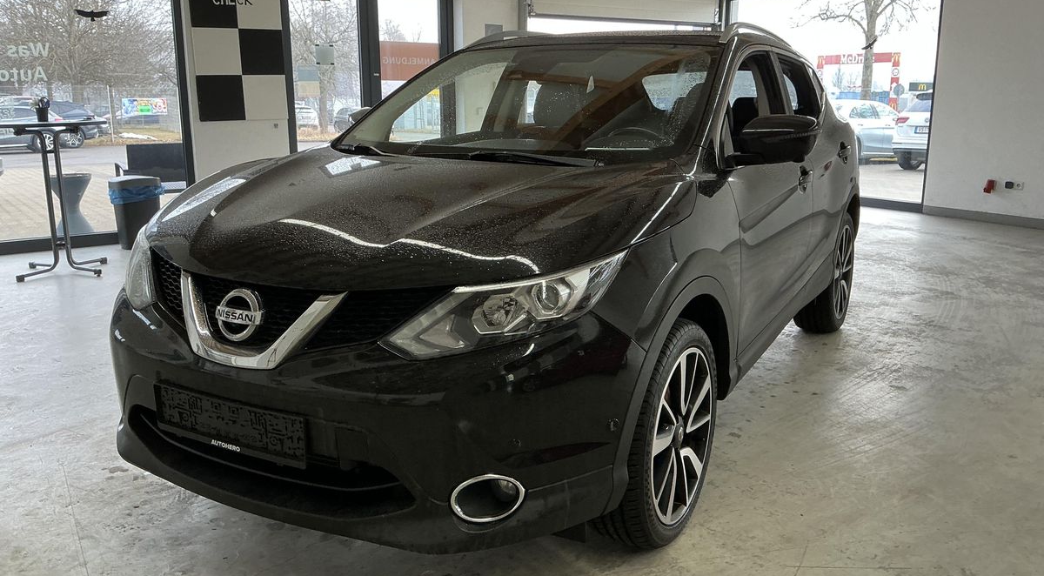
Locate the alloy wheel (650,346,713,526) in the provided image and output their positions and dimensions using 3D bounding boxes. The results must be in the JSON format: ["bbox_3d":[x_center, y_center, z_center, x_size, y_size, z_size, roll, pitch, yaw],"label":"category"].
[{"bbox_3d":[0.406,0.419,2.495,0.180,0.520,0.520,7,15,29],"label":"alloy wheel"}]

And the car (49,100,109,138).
[{"bbox_3d":[-16.177,-5.363,27.697,4.450,1.540,1.850,-5,13,-20],"label":"car"}]

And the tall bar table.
[{"bbox_3d":[-3.526,-0.665,6.387,0.800,1.115,0.800,-9,15,-34],"label":"tall bar table"}]

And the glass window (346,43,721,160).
[{"bbox_3d":[0.055,-0.747,3.249,1.440,0.120,0.890,7,42,29],"label":"glass window"}]

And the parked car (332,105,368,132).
[{"bbox_3d":[-9.523,-9.485,47.836,1.800,1.500,4.400,-5,13,-19],"label":"parked car"}]

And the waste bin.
[{"bbox_3d":[-3.449,-0.675,7.585,0.385,0.610,0.310,-9,15,-34],"label":"waste bin"}]

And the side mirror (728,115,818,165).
[{"bbox_3d":[0.847,-0.486,2.775,0.250,0.180,0.200,7,15,29],"label":"side mirror"}]

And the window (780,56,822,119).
[{"bbox_3d":[1.272,-0.874,3.856,0.060,0.370,0.740,-18,1,32],"label":"window"}]

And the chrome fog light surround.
[{"bbox_3d":[-0.077,0.483,1.961,0.180,0.125,0.060,0,13,0],"label":"chrome fog light surround"}]

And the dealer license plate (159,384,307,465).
[{"bbox_3d":[-0.729,0.335,2.090,0.525,0.122,0.030,7,15,29],"label":"dealer license plate"}]

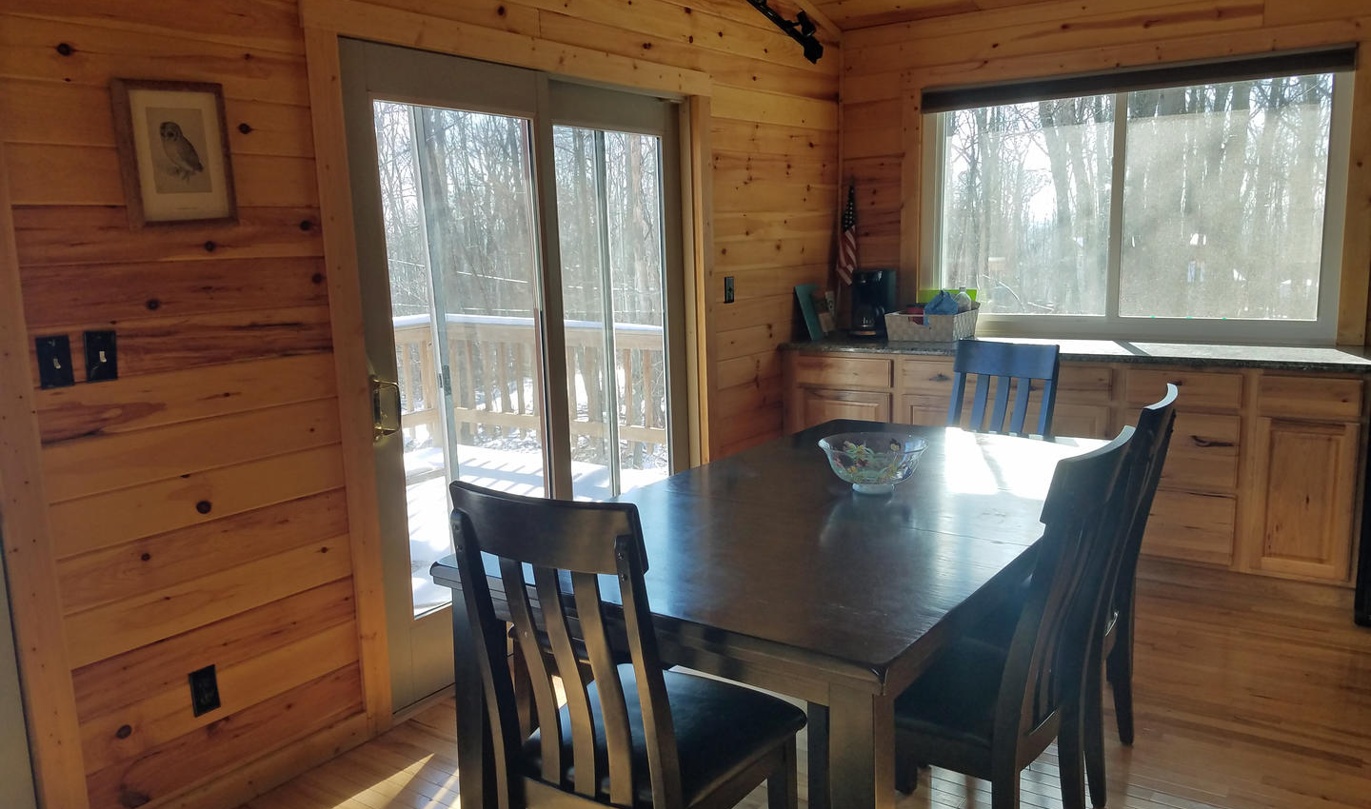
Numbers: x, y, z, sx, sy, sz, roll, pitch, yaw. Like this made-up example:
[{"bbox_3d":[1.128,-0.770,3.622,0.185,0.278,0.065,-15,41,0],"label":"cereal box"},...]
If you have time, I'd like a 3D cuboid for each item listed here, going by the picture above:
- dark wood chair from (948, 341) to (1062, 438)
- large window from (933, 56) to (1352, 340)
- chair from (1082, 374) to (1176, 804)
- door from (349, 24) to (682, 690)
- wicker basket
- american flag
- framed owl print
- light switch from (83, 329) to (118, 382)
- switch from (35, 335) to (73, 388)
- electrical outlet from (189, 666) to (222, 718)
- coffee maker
[{"bbox_3d":[1.062,0.312,3.707,0.465,1.020,0.590,5,12,38],"label":"dark wood chair"},{"bbox_3d":[1.974,-0.909,4.750,1.810,1.205,0.110,4,11,34],"label":"large window"},{"bbox_3d":[0.962,0.466,2.777,0.590,1.020,0.465,4,11,34],"label":"chair"},{"bbox_3d":[-0.467,-0.163,3.764,0.110,2.000,1.800,4,11,34],"label":"door"},{"bbox_3d":[1.204,-0.394,5.063,0.360,0.140,0.330,3,10,28],"label":"wicker basket"},{"bbox_3d":[0.840,-0.884,5.365,0.120,0.530,0.090,0,9,14],"label":"american flag"},{"bbox_3d":[-1.224,-0.601,2.481,0.030,0.338,0.263,4,11,34],"label":"framed owl print"},{"bbox_3d":[-1.343,-0.110,2.370,0.020,0.116,0.071,4,11,34],"label":"light switch"},{"bbox_3d":[-1.399,-0.094,2.289,0.020,0.116,0.071,4,11,34],"label":"switch"},{"bbox_3d":[-1.230,0.733,2.638,0.012,0.116,0.071,4,11,34],"label":"electrical outlet"},{"bbox_3d":[0.985,-0.526,5.307,0.185,0.336,0.200,5,12,37],"label":"coffee maker"}]

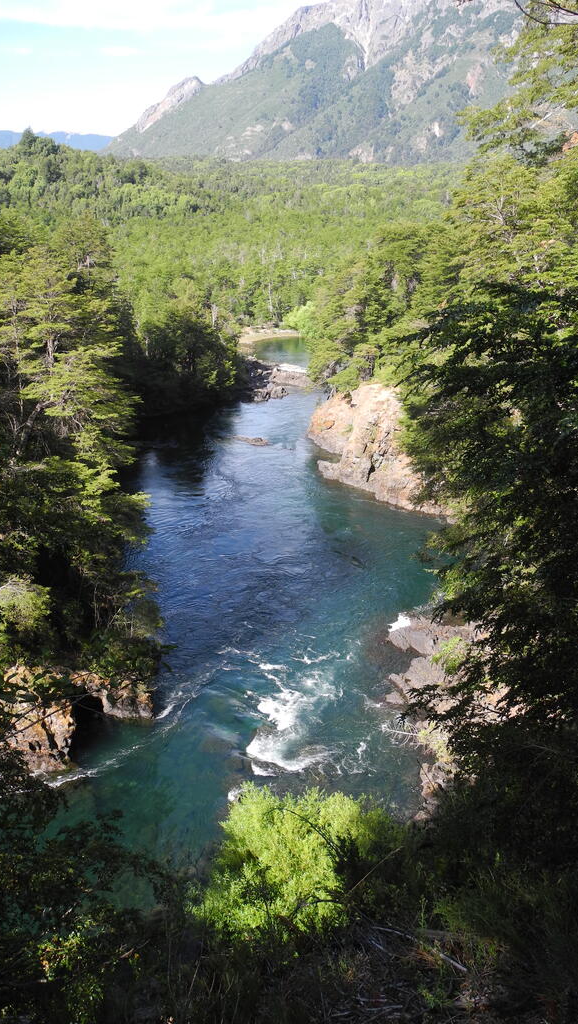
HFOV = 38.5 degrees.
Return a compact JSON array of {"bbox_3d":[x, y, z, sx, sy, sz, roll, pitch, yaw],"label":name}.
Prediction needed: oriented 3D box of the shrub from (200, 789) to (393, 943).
[{"bbox_3d":[0.110,4.080,9.600,2.250,1.600,1.750,0,23,0],"label":"shrub"}]

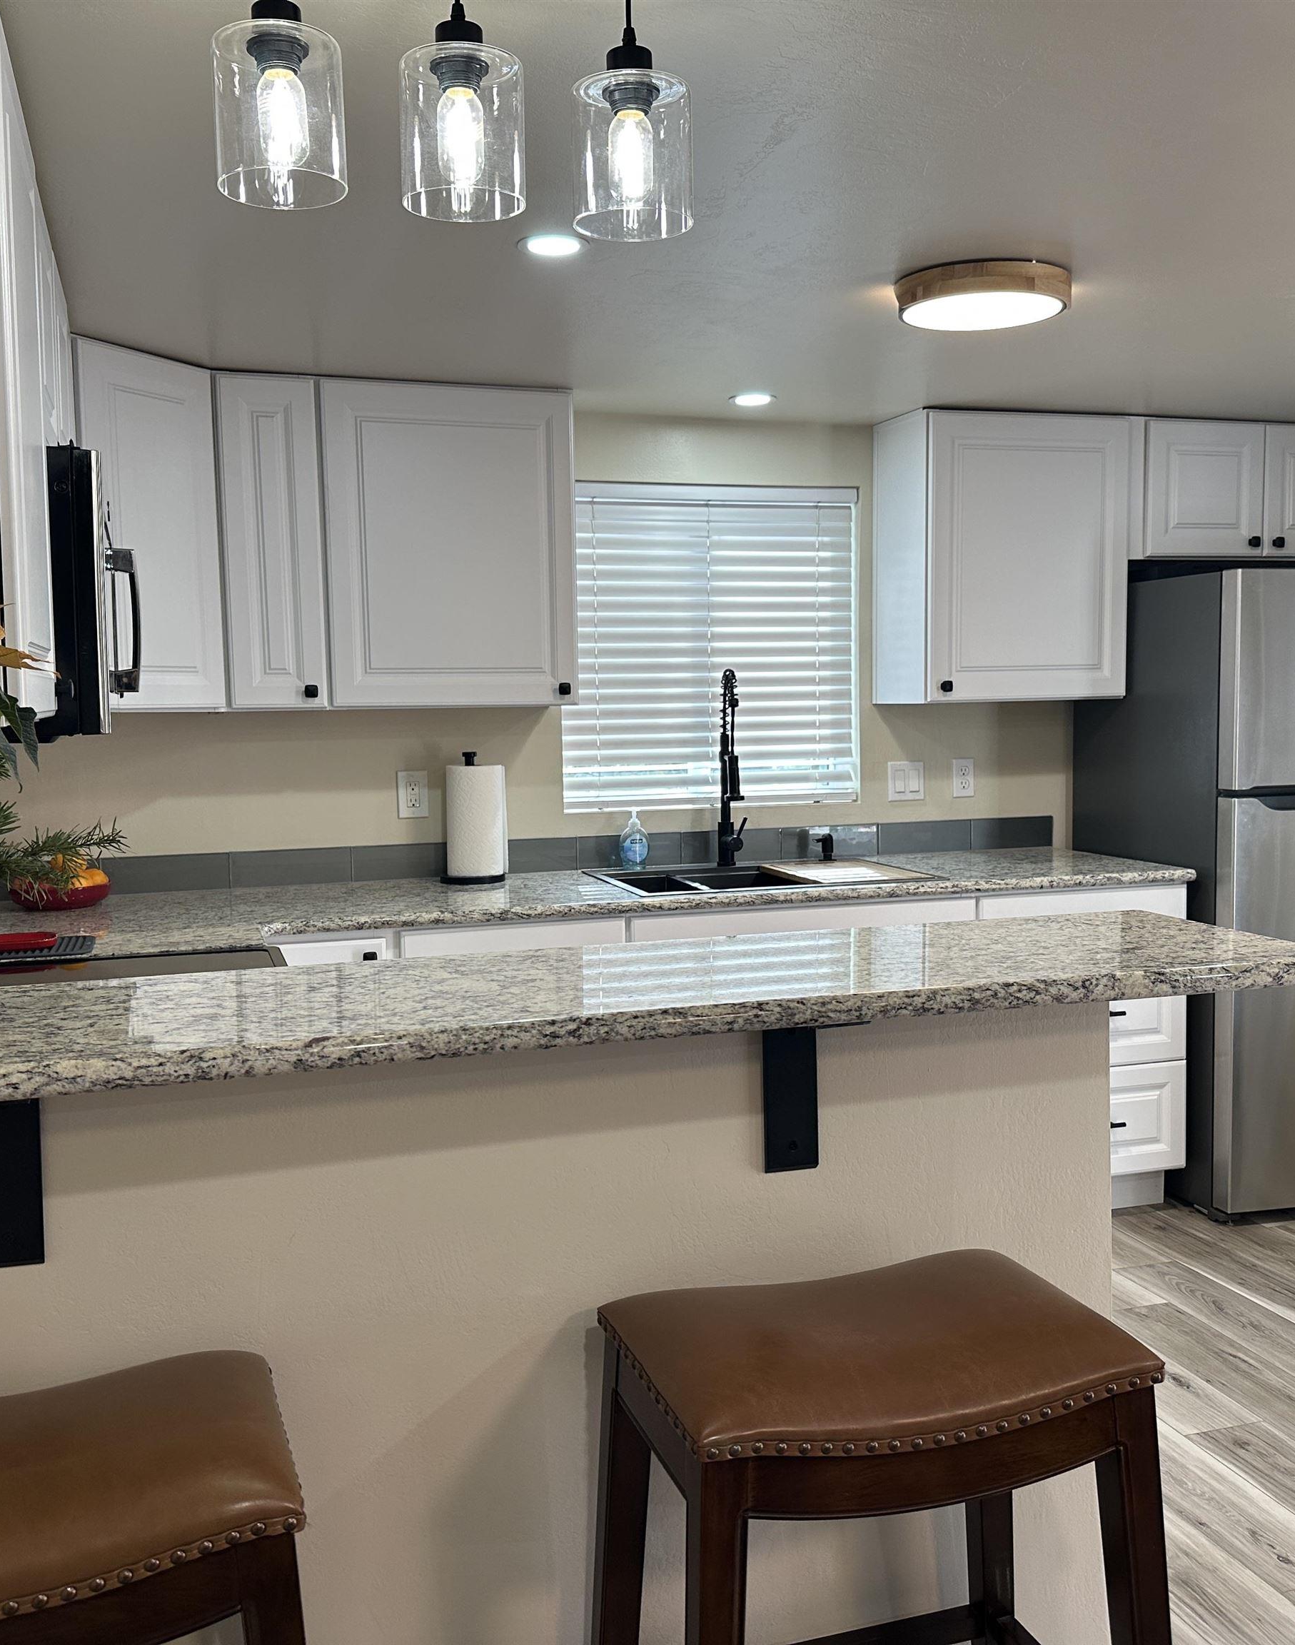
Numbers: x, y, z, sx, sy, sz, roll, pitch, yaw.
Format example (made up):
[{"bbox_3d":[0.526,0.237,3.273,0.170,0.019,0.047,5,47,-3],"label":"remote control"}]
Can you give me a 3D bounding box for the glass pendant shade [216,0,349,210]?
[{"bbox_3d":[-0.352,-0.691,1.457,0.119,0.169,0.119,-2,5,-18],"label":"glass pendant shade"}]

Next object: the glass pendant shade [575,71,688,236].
[{"bbox_3d":[-0.015,-0.685,1.567,0.120,0.140,0.120,-1,5,0],"label":"glass pendant shade"}]

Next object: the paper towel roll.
[{"bbox_3d":[-0.437,-0.011,3.868,0.161,0.329,0.161,-1,5,0],"label":"paper towel roll"}]

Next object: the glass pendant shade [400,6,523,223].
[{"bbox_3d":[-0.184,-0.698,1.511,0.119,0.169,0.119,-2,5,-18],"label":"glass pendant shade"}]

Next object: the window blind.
[{"bbox_3d":[0.184,-0.478,4.173,0.870,0.877,0.060,-2,5,-18],"label":"window blind"}]

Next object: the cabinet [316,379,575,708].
[{"bbox_3d":[-0.510,-0.666,3.764,0.609,0.765,0.323,-2,5,-18],"label":"cabinet"}]

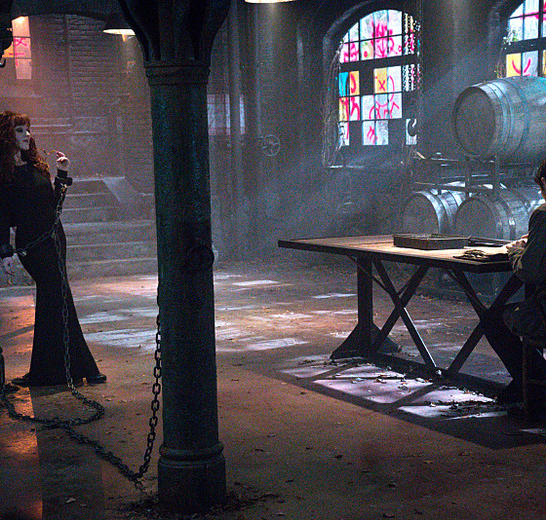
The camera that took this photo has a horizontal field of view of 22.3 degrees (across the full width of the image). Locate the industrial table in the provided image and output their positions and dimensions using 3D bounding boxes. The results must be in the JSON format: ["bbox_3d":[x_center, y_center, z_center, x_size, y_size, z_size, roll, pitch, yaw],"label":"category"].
[{"bbox_3d":[1.038,0.304,8.464,1.080,0.780,2.182,-4,6,-28],"label":"industrial table"}]

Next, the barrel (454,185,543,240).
[{"bbox_3d":[2.097,-0.276,11.772,0.950,0.700,0.700,-4,6,-28],"label":"barrel"}]

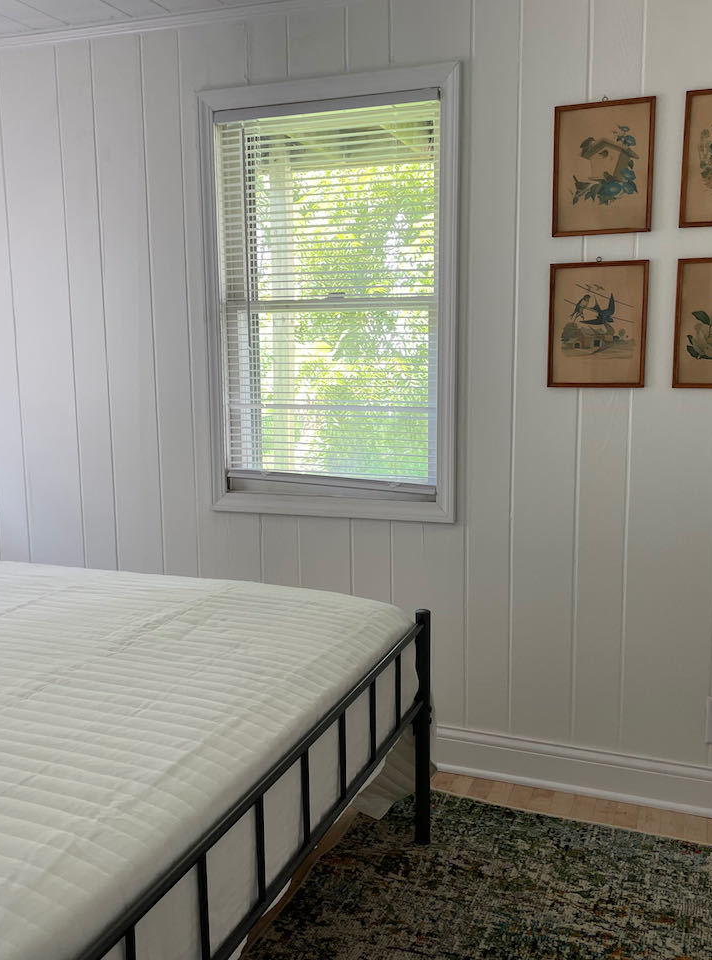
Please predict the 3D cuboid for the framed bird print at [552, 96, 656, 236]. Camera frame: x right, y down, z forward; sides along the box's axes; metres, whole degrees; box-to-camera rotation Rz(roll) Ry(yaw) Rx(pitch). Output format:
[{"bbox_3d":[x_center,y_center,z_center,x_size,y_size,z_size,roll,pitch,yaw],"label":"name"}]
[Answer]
[{"bbox_3d":[0.610,-0.765,2.371,0.238,0.314,0.018,3,9,21],"label":"framed bird print"}]

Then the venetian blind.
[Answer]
[{"bbox_3d":[-0.080,-0.504,2.708,0.665,1.070,0.035,3,9,21],"label":"venetian blind"}]

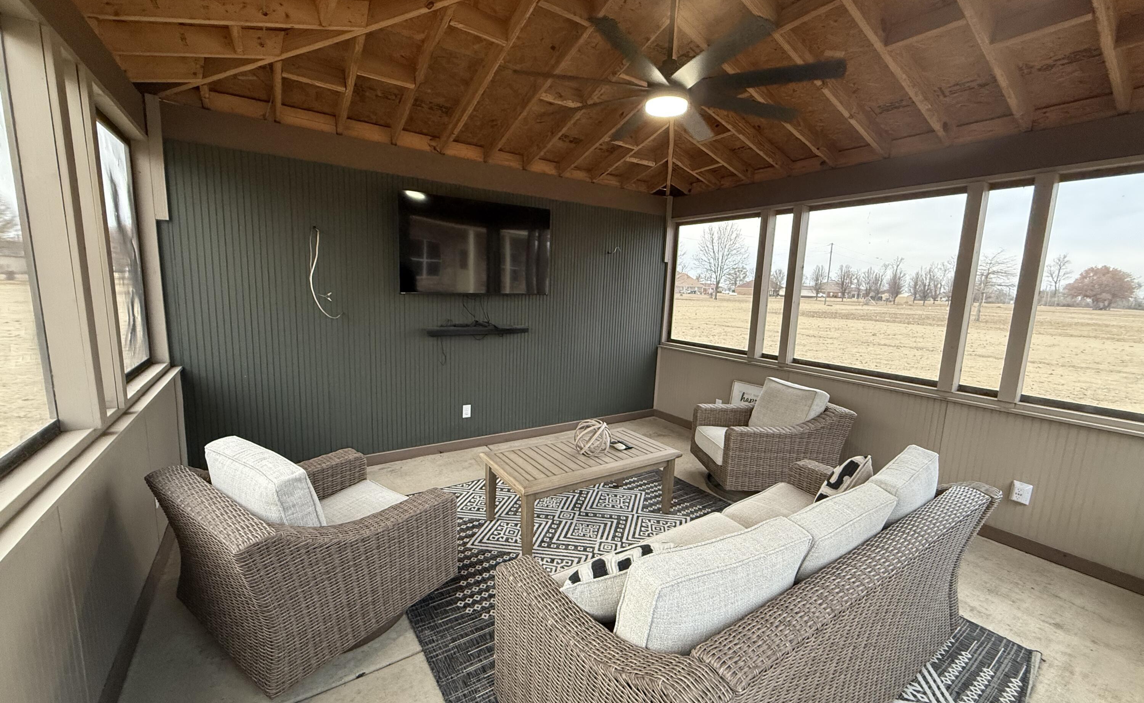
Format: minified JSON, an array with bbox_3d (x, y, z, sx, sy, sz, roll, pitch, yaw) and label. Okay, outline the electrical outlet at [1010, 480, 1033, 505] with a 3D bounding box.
[{"bbox_3d":[2.945,0.926,3.032,0.025,0.135,0.090,-3,10,-33],"label":"electrical outlet"}]

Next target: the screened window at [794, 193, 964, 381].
[{"bbox_3d":[2.444,-0.524,3.821,0.080,1.410,1.193,-3,10,-33],"label":"screened window"}]

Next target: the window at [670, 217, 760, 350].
[{"bbox_3d":[1.558,-0.750,5.158,0.080,1.410,1.196,-3,10,-33],"label":"window"}]

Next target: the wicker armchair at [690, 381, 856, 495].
[{"bbox_3d":[1.571,0.712,3.796,0.950,0.880,0.890,2,8,-3],"label":"wicker armchair"}]

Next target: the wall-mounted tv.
[{"bbox_3d":[-0.847,-0.949,4.279,1.450,0.840,0.060,-3,10,-33],"label":"wall-mounted tv"}]

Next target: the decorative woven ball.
[{"bbox_3d":[0.140,0.589,3.161,0.265,0.265,0.265,2,8,0],"label":"decorative woven ball"}]

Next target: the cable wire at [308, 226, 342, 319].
[{"bbox_3d":[-1.950,-0.613,3.641,0.216,0.714,0.060,-3,10,-33],"label":"cable wire"}]

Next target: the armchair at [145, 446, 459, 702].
[{"bbox_3d":[-1.186,0.890,2.148,0.890,0.800,0.950,7,10,33],"label":"armchair"}]

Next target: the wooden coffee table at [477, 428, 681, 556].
[{"bbox_3d":[0.072,0.941,3.272,1.260,0.468,0.650,-3,10,-33],"label":"wooden coffee table"}]

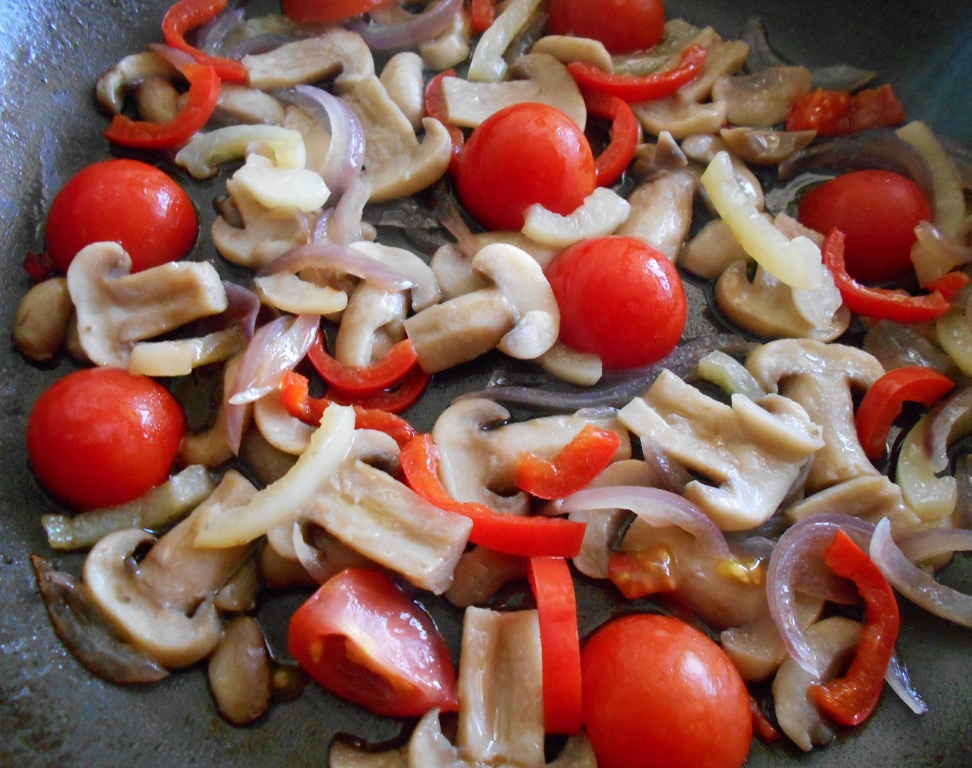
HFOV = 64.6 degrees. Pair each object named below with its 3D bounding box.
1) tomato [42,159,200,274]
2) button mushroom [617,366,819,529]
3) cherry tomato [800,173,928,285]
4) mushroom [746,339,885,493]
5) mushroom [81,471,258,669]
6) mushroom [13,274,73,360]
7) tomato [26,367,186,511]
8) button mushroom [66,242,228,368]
[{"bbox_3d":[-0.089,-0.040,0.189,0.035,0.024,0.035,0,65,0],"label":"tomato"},{"bbox_3d":[0.050,0.013,0.168,0.036,0.014,0.032,36,70,15],"label":"button mushroom"},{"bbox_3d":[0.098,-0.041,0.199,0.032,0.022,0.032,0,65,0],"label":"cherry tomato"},{"bbox_3d":[0.074,0.009,0.176,0.029,0.012,0.037,8,62,2],"label":"mushroom"},{"bbox_3d":[-0.061,0.037,0.160,0.028,0.013,0.035,24,64,10],"label":"mushroom"},{"bbox_3d":[-0.101,-0.015,0.178,0.015,0.013,0.019,1,62,-2],"label":"mushroom"},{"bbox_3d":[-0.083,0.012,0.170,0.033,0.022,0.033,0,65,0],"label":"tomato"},{"bbox_3d":[-0.076,-0.015,0.179,0.033,0.013,0.029,-4,62,-4],"label":"button mushroom"}]

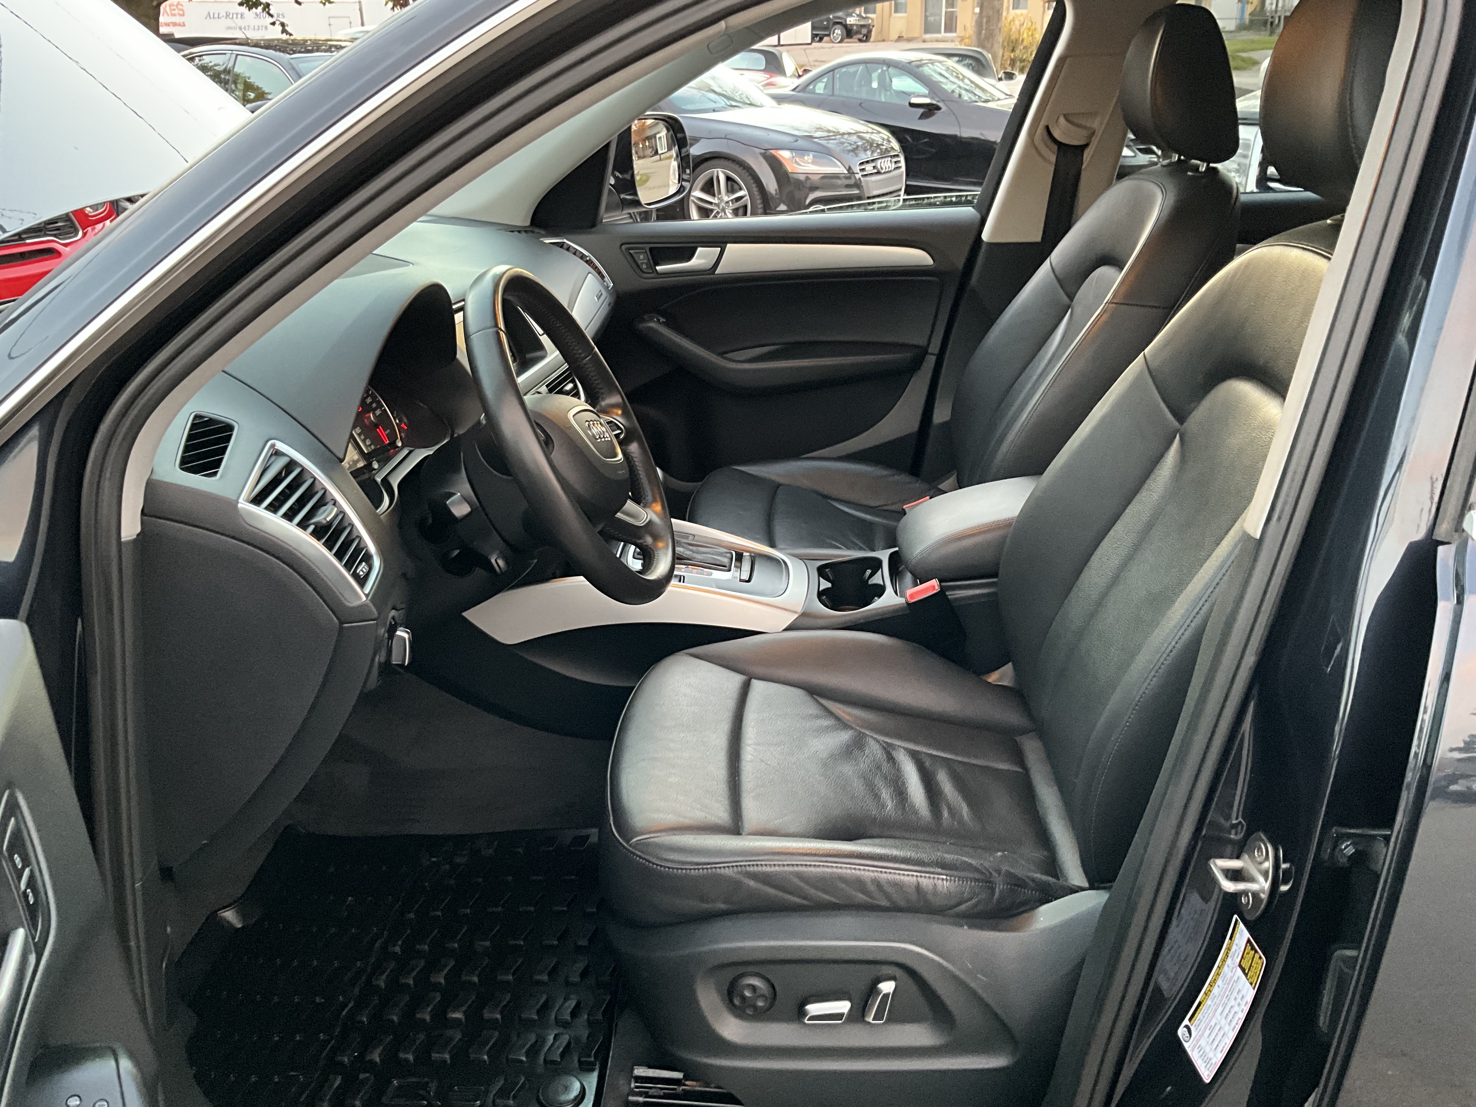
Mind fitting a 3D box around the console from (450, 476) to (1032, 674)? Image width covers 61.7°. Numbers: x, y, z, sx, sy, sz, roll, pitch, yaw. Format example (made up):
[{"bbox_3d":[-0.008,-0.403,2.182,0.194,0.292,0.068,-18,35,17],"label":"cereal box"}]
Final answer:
[{"bbox_3d":[0.077,0.036,1.695,0.900,0.280,0.270,1,22,3],"label":"console"}]

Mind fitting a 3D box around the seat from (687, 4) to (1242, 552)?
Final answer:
[{"bbox_3d":[0.315,-0.313,1.939,0.830,1.000,0.540,1,22,3],"label":"seat"}]

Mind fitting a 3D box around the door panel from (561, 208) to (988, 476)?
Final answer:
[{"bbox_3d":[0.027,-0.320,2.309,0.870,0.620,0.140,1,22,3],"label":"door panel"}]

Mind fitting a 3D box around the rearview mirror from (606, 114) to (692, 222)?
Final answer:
[{"bbox_3d":[-0.171,-0.757,2.399,0.150,0.185,0.220,8,24,19],"label":"rearview mirror"}]

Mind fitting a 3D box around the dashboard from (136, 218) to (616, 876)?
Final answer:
[{"bbox_3d":[-0.467,-0.191,1.630,0.520,0.450,1.460,1,22,3],"label":"dashboard"}]

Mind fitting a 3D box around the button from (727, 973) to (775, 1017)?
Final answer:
[{"bbox_3d":[0.012,0.408,1.143,0.043,0.043,0.016,1,14,3],"label":"button"}]

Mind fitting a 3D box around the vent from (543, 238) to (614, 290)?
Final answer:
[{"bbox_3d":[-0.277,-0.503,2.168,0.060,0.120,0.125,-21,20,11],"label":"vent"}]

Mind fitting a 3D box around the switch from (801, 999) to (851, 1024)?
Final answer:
[{"bbox_3d":[0.082,0.421,1.144,0.046,0.018,0.020,1,14,3],"label":"switch"}]

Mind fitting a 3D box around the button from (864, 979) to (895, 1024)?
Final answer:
[{"bbox_3d":[0.136,0.428,1.181,0.021,0.042,0.016,14,23,-2],"label":"button"}]

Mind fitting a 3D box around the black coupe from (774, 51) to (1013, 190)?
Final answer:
[{"bbox_3d":[1.850,-4.246,12.203,4.200,1.310,1.800,14,26,30],"label":"black coupe"}]

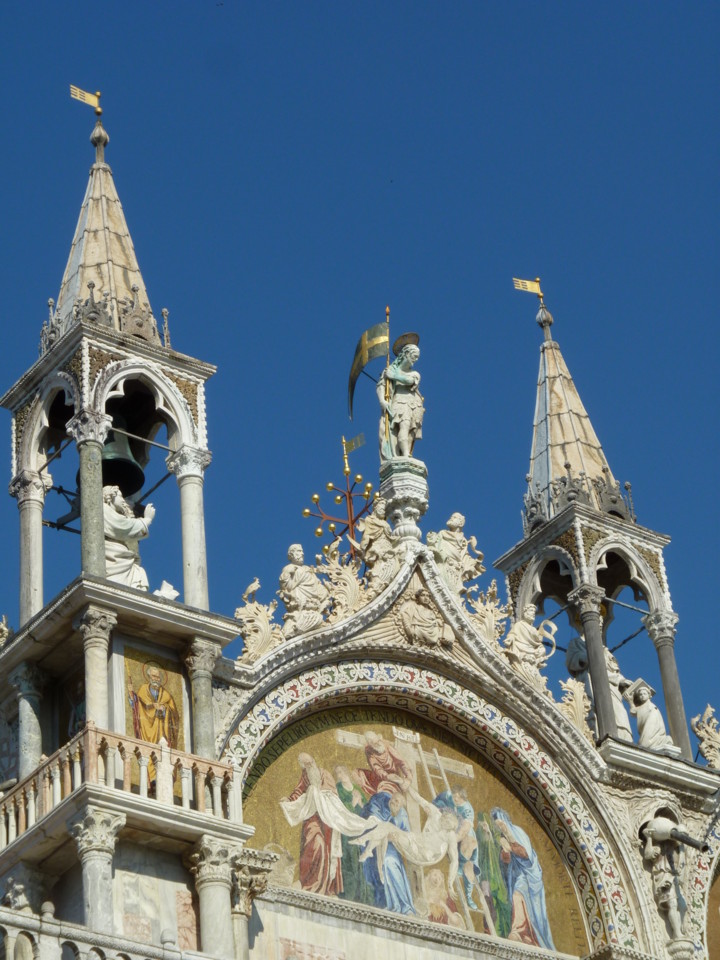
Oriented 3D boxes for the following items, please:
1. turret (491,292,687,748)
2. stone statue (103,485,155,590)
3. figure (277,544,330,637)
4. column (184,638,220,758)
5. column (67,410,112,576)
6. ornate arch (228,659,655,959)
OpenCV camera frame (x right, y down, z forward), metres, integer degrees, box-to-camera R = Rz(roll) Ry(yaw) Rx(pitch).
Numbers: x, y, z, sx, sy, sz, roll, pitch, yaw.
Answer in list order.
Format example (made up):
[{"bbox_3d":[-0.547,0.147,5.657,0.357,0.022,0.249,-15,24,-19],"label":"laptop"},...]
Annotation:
[{"bbox_3d":[3.279,0.521,39.465,1.920,8.900,1.950,19,-41,-31],"label":"turret"},{"bbox_3d":[-3.058,0.904,33.327,0.800,2.000,0.750,-23,-37,24],"label":"stone statue"},{"bbox_3d":[-0.813,1.517,36.130,0.671,1.382,0.490,19,-41,-32],"label":"figure"},{"bbox_3d":[-1.983,3.228,33.463,0.395,2.567,0.395,19,-41,-32],"label":"column"},{"bbox_3d":[-3.348,0.339,32.644,0.430,2.500,0.430,19,-41,-31],"label":"column"},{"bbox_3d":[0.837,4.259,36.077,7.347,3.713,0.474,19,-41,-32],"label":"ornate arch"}]

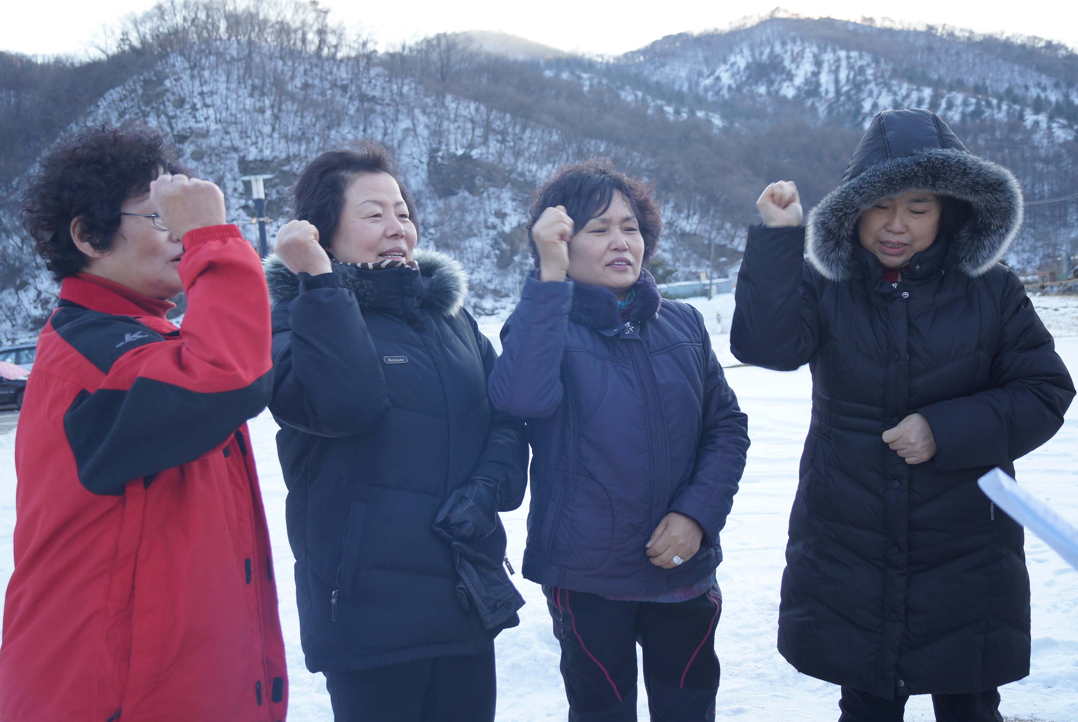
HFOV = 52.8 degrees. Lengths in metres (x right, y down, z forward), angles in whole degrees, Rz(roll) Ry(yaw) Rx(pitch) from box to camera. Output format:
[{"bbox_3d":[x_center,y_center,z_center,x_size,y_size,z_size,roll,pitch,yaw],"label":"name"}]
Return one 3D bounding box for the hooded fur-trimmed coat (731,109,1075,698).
[{"bbox_3d":[0.671,0.070,2.020,0.600,1.050,0.420,2,5,19],"label":"hooded fur-trimmed coat"}]

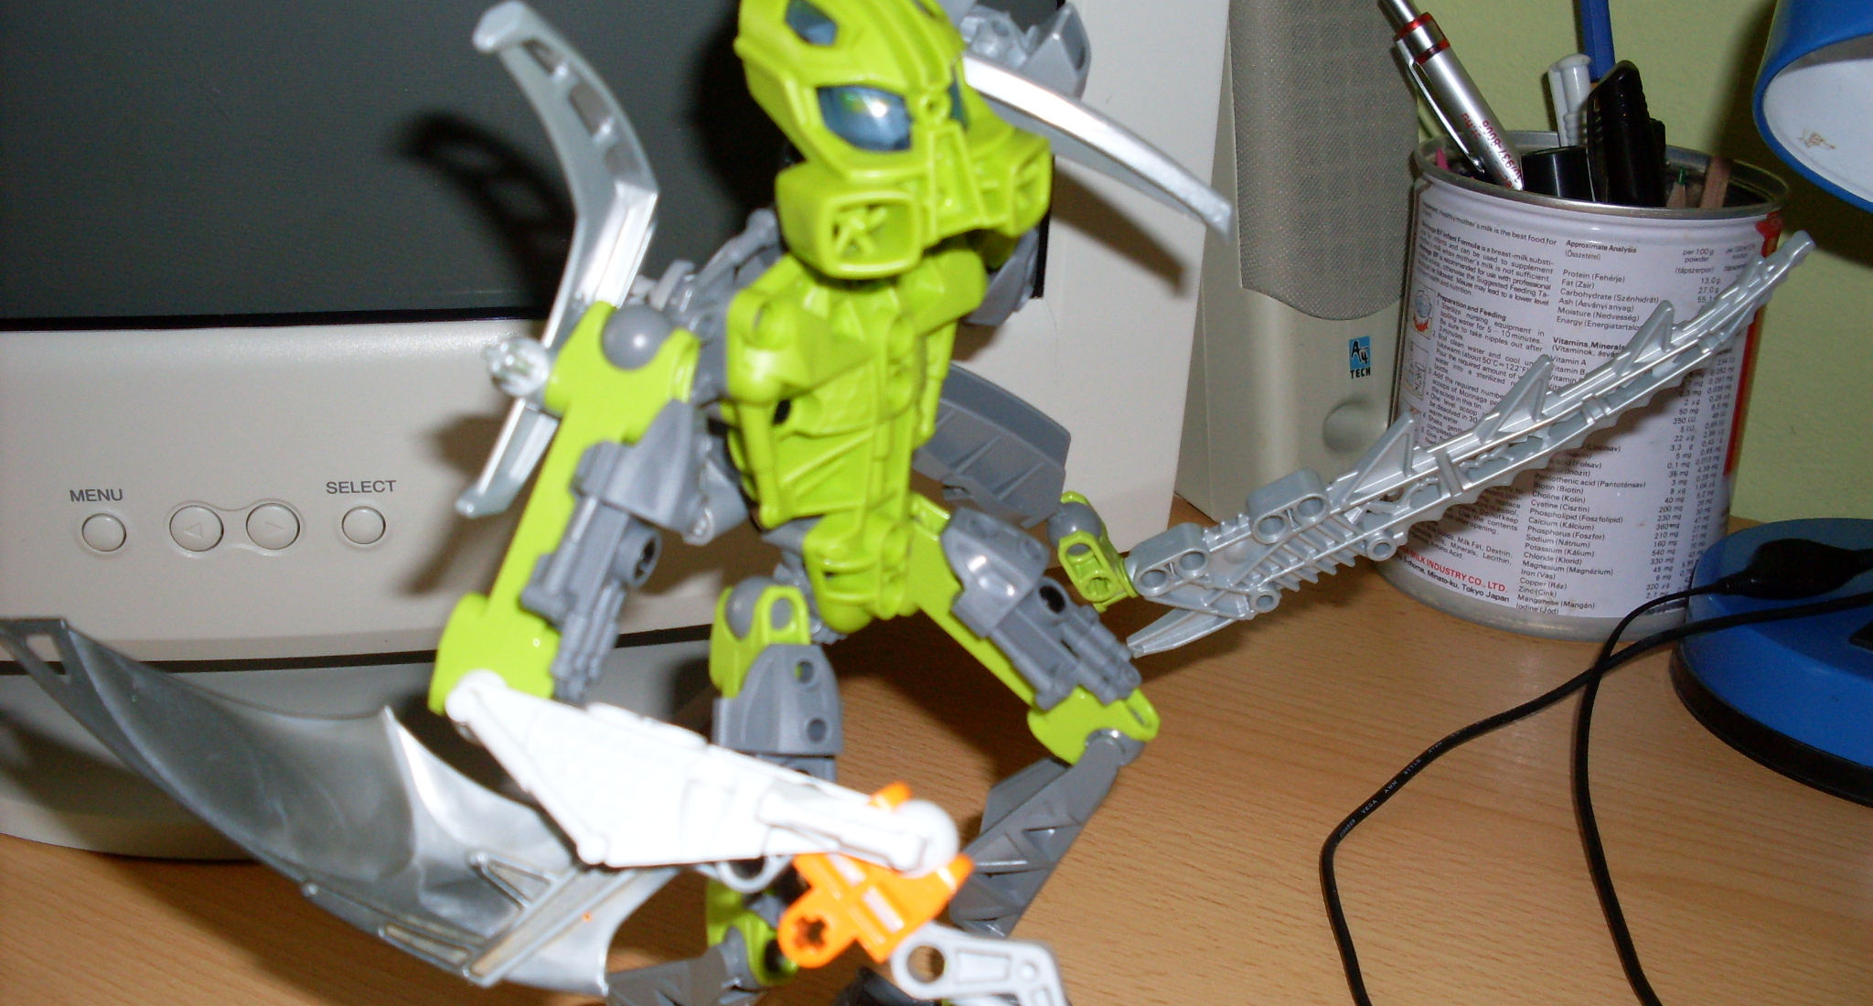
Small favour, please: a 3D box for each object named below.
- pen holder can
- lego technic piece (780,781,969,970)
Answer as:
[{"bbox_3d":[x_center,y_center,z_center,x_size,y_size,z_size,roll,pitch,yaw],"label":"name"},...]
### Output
[{"bbox_3d":[0.186,-0.037,0.606,0.103,0.124,0.103,2,22,0],"label":"pen holder can"},{"bbox_3d":[-0.008,0.050,0.275,0.027,0.019,0.012,-40,-3,6],"label":"lego technic piece"}]

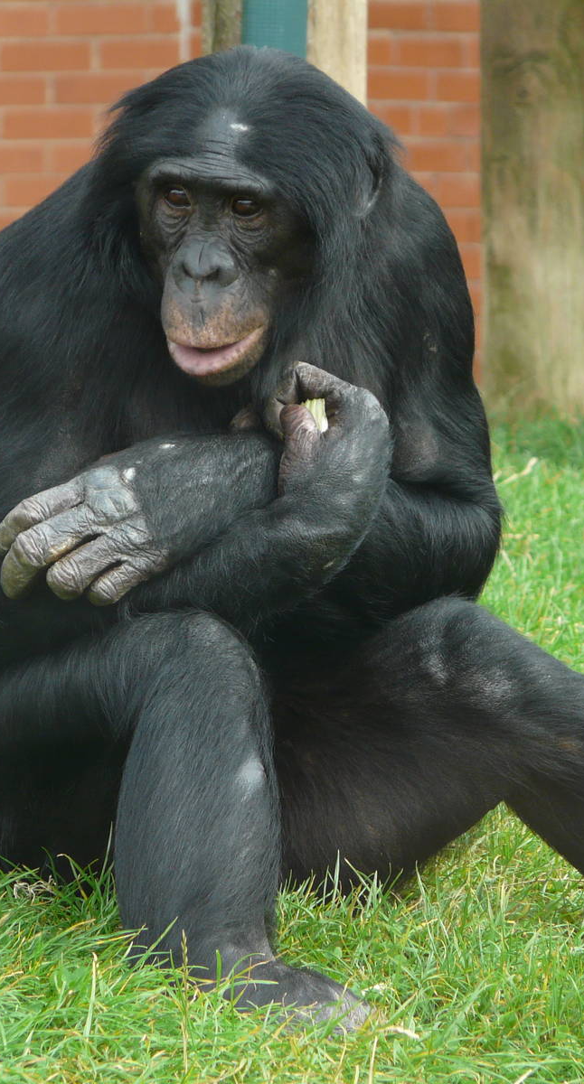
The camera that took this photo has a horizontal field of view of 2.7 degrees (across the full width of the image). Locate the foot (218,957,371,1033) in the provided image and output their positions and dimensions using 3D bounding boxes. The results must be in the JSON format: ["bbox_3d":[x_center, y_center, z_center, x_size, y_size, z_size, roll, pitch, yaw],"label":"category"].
[{"bbox_3d":[-0.017,0.346,9.500,0.085,0.070,0.190,-9,12,-43],"label":"foot"}]

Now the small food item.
[{"bbox_3d":[0.017,-0.100,9.680,0.023,0.032,0.020,-12,6,-6],"label":"small food item"}]

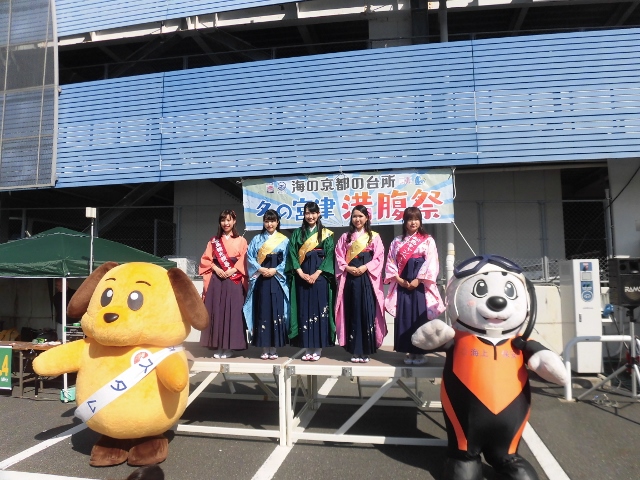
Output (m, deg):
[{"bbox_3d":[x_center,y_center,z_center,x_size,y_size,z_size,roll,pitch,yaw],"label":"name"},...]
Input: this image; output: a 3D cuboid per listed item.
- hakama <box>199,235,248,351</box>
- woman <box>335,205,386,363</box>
[{"bbox_3d":[-1.074,0.597,4.939,0.509,1.296,0.400,-1,-3,0],"label":"hakama"},{"bbox_3d":[0.432,0.436,4.620,0.515,1.597,0.400,-1,-3,8],"label":"woman"}]

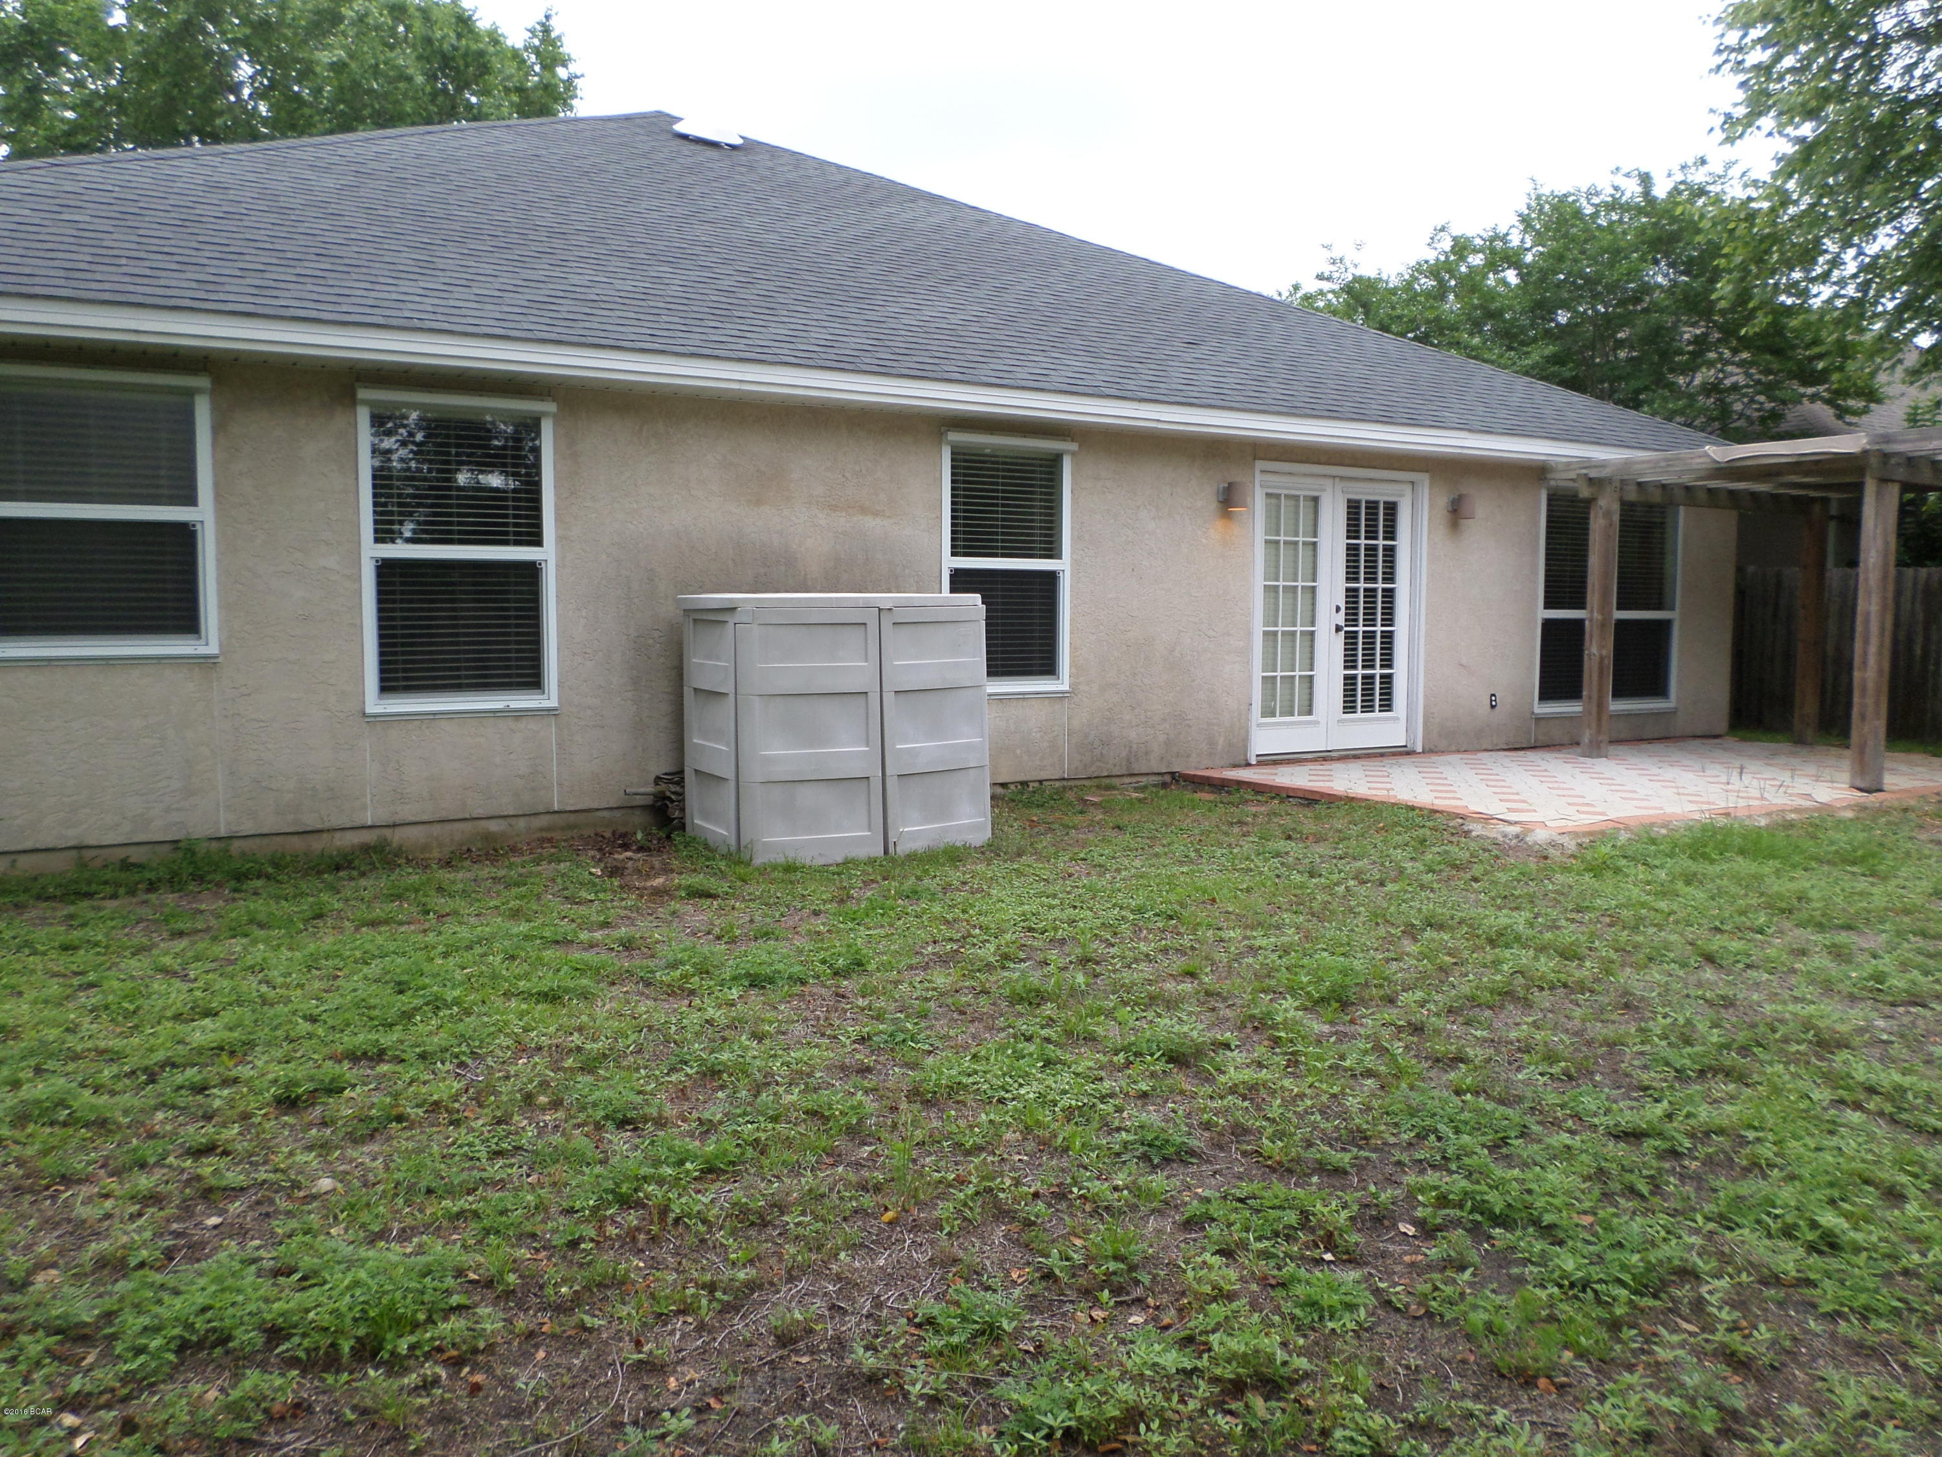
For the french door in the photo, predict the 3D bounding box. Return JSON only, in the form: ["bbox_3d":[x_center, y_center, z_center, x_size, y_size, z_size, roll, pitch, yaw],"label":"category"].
[{"bbox_3d":[2.669,-0.830,10.275,1.541,1.992,0.100,-3,5,-29],"label":"french door"}]

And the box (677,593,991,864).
[{"bbox_3d":[-0.702,-0.050,7.487,1.395,1.309,0.972,-3,5,-31],"label":"box"}]

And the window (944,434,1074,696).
[{"bbox_3d":[0.237,-1.015,8.827,0.935,1.633,0.100,-3,5,-29],"label":"window"}]

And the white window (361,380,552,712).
[{"bbox_3d":[-2.619,-0.886,7.222,0.960,1.626,0.100,-3,5,-29],"label":"white window"}]

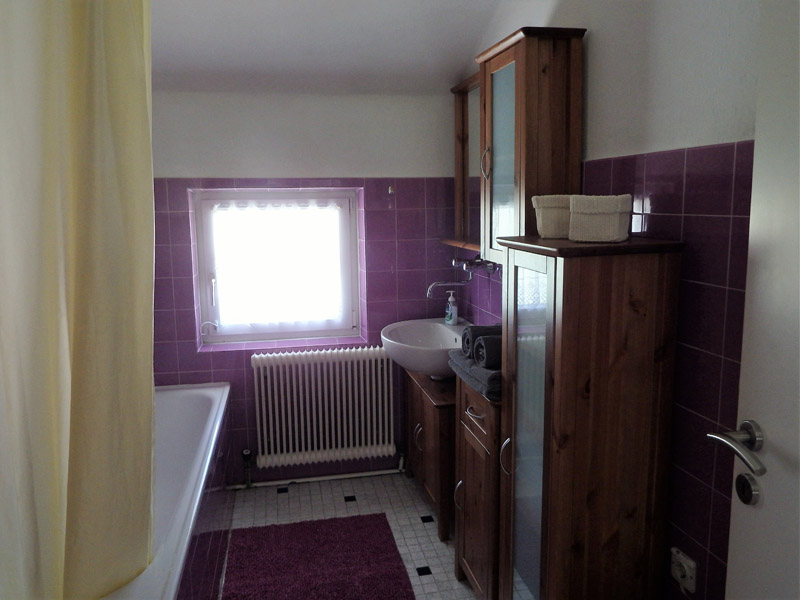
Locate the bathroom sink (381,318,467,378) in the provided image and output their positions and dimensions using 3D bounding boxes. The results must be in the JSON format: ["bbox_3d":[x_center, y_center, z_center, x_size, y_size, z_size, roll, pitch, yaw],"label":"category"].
[{"bbox_3d":[0.147,0.261,2.567,0.470,0.226,0.643,-3,10,-13],"label":"bathroom sink"}]

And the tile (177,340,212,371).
[{"bbox_3d":[-0.980,0.271,2.655,0.150,0.150,0.010,-2,9,-10],"label":"tile"}]

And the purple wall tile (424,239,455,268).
[{"bbox_3d":[0.214,-0.235,2.871,0.152,0.151,0.012,-3,10,-13],"label":"purple wall tile"}]

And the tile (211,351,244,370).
[{"bbox_3d":[-0.833,0.296,2.708,0.152,0.095,0.012,-3,10,-13],"label":"tile"}]

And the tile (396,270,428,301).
[{"bbox_3d":[0.065,-0.077,2.862,0.152,0.151,0.012,-3,10,-13],"label":"tile"}]

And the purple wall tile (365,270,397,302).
[{"bbox_3d":[-0.085,-0.070,2.827,0.152,0.151,0.012,-3,10,-13],"label":"purple wall tile"}]

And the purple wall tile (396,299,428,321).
[{"bbox_3d":[0.067,0.078,2.804,0.150,0.150,0.010,-2,9,-10],"label":"purple wall tile"}]

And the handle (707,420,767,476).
[{"bbox_3d":[0.587,0.249,0.936,0.075,0.055,0.150,0,9,5],"label":"handle"}]

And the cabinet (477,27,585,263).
[{"bbox_3d":[0.415,-0.472,1.843,0.211,0.707,0.383,-3,10,-13],"label":"cabinet"}]

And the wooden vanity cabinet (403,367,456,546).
[{"bbox_3d":[0.231,0.673,2.637,0.320,0.610,0.620,-2,9,-12],"label":"wooden vanity cabinet"}]

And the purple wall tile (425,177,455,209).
[{"bbox_3d":[0.204,-0.532,2.760,0.150,0.150,0.010,-2,9,-10],"label":"purple wall tile"}]

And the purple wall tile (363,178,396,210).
[{"bbox_3d":[-0.089,-0.522,2.748,0.152,0.151,0.012,-3,10,-13],"label":"purple wall tile"}]

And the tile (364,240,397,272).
[{"bbox_3d":[-0.090,-0.218,2.746,0.150,0.150,0.010,-2,9,-10],"label":"tile"}]

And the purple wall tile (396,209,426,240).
[{"bbox_3d":[0.057,-0.375,2.753,0.150,0.150,0.010,-2,9,-10],"label":"purple wall tile"}]

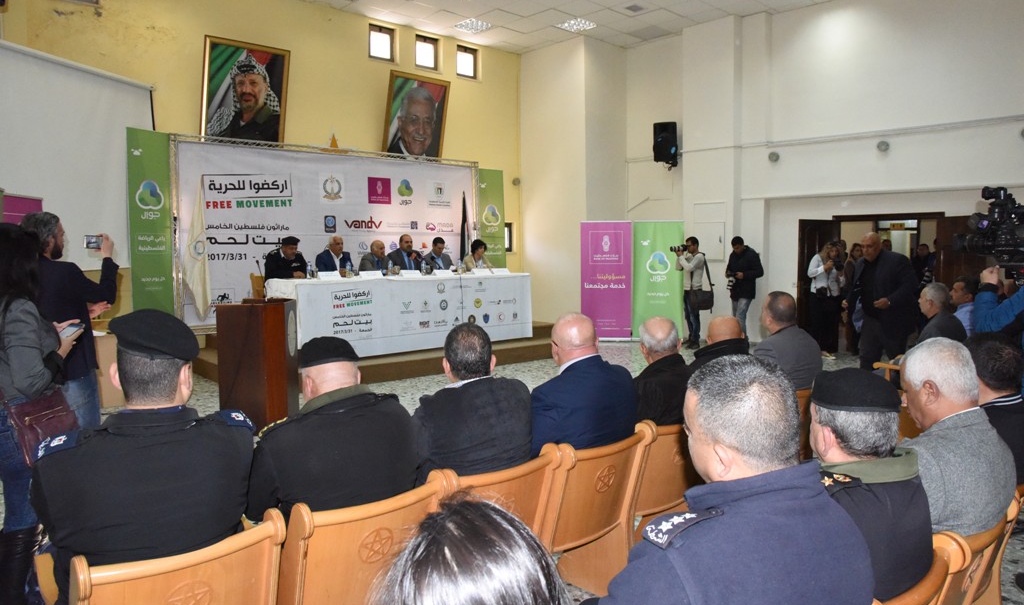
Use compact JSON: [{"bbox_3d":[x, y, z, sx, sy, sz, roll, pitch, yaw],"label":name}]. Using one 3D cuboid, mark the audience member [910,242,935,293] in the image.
[{"bbox_3d":[5.850,-0.042,9.700,0.380,1.600,0.500,-5,7,-43],"label":"audience member"}]

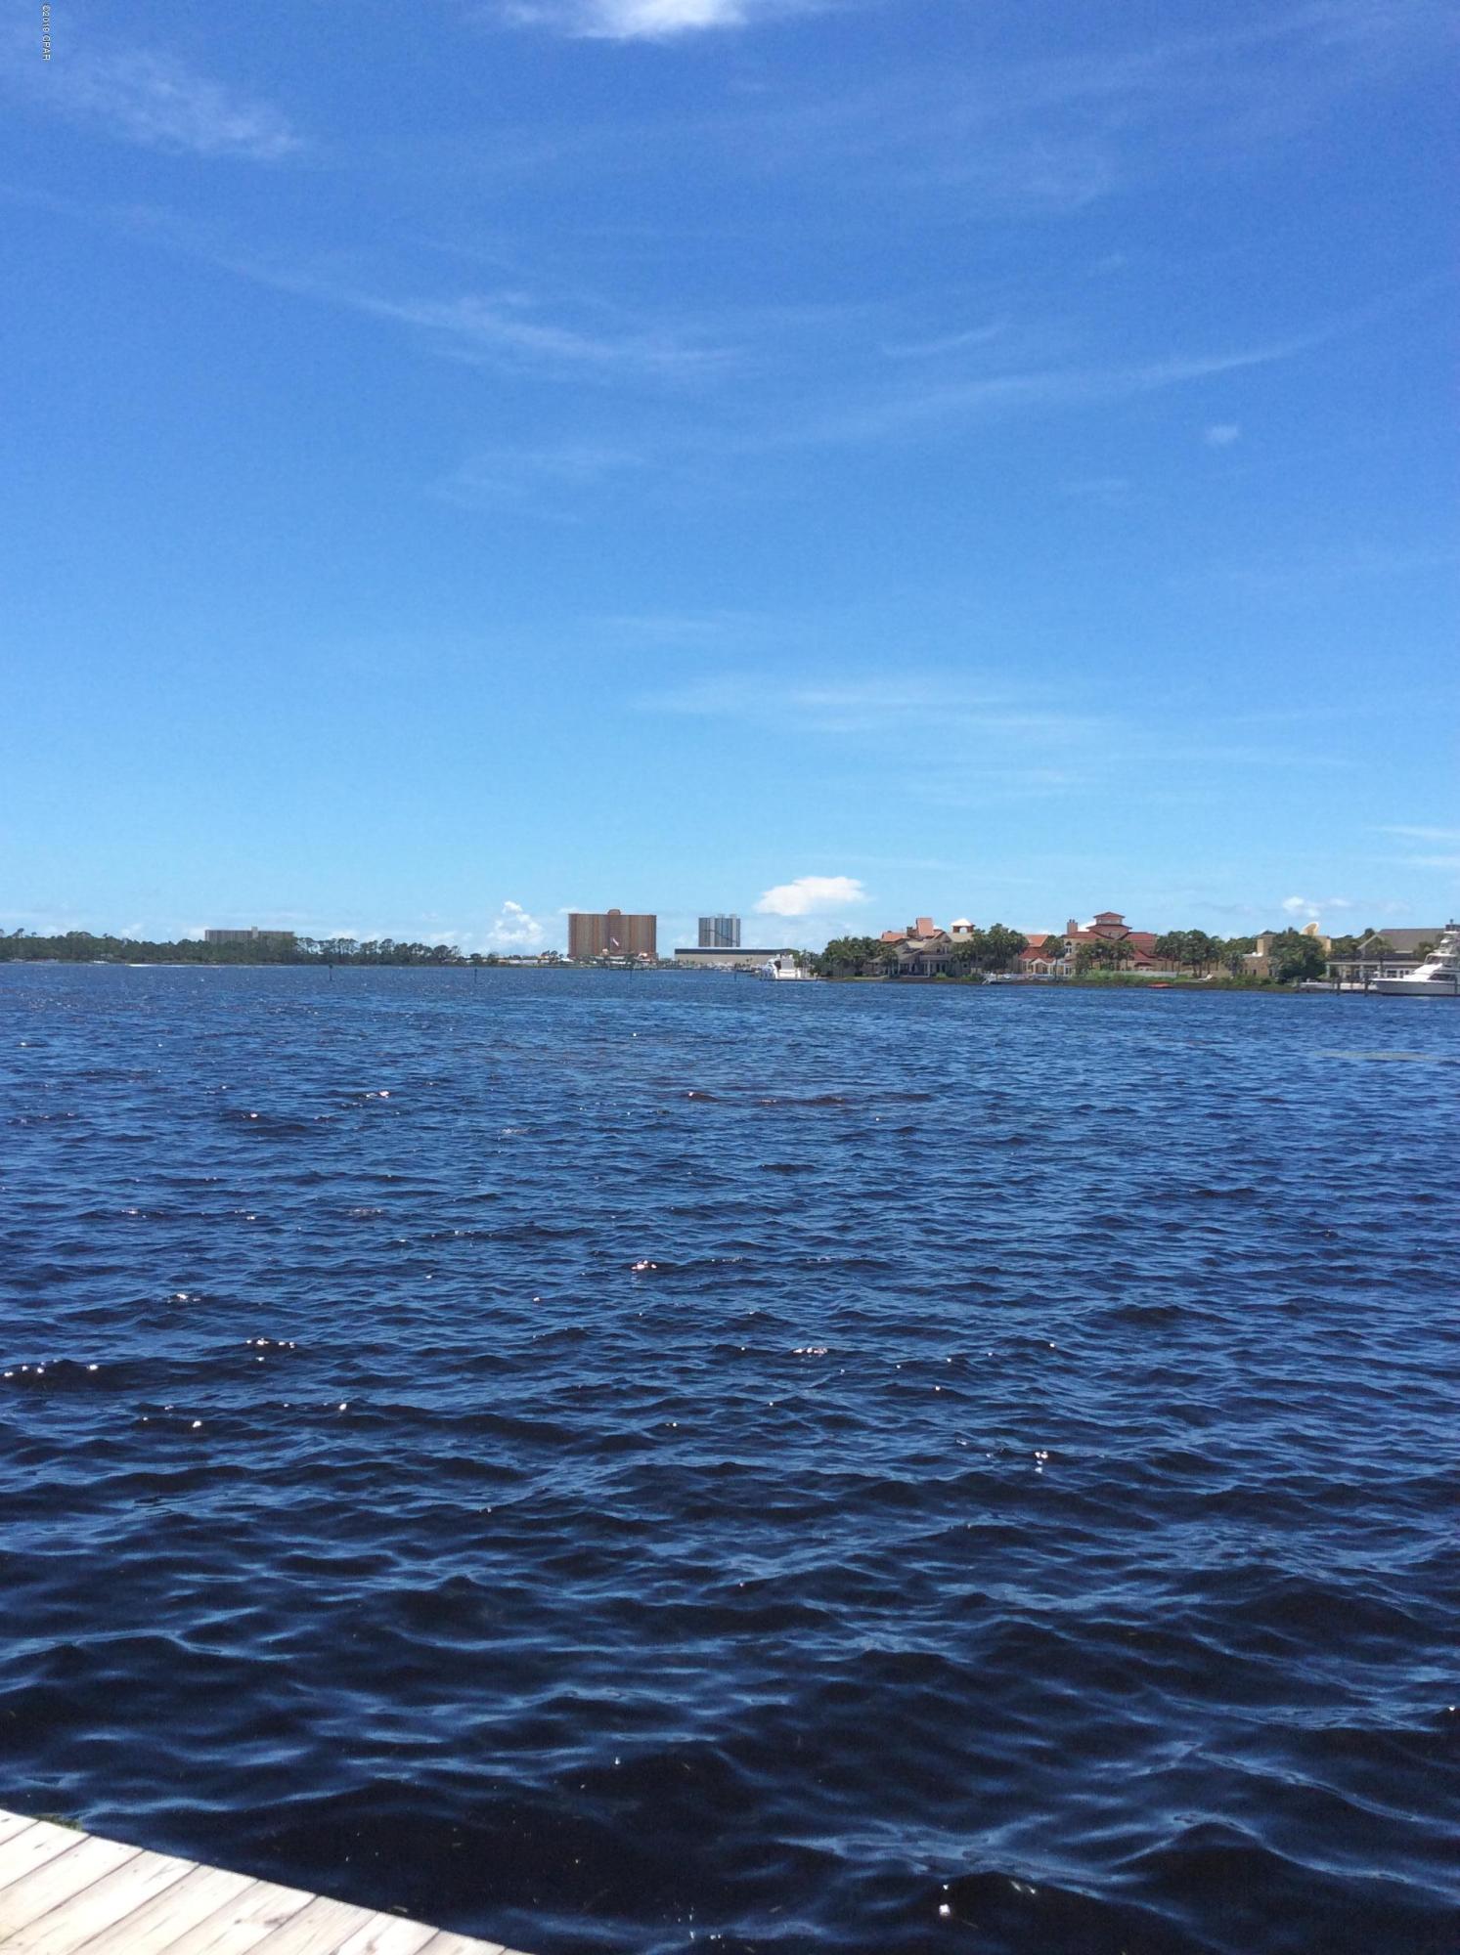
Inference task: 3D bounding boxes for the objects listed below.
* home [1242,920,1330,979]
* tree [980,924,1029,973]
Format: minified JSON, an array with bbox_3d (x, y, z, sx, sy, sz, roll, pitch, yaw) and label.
[{"bbox_3d":[84.950,-4.070,275.000,12.200,8.900,11.500,1,0,26],"label":"home"},{"bbox_3d":[47.990,-5.200,315.000,8.200,8.500,7.800,1,0,9],"label":"tree"}]

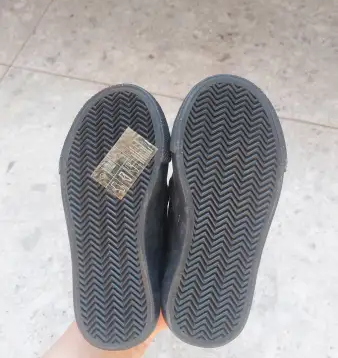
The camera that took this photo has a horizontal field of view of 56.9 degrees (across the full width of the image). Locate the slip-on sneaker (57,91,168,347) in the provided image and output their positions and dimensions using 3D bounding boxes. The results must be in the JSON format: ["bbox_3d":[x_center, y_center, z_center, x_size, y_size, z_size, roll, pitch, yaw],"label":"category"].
[{"bbox_3d":[-0.040,0.028,0.289,0.087,0.082,0.214,-1,84,5],"label":"slip-on sneaker"}]

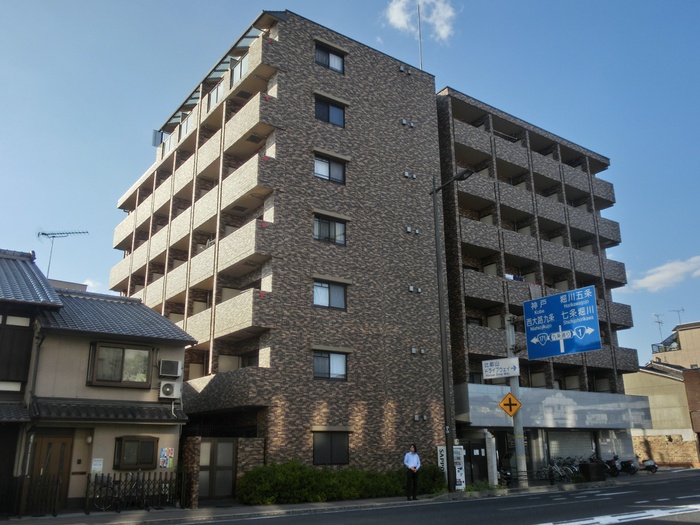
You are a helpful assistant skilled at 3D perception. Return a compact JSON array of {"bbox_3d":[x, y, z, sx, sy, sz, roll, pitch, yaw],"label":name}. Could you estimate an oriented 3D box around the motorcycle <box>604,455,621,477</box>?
[{"bbox_3d":[14.623,11.489,34.303,0.680,1.100,1.750,4,-18,-15],"label":"motorcycle"}]

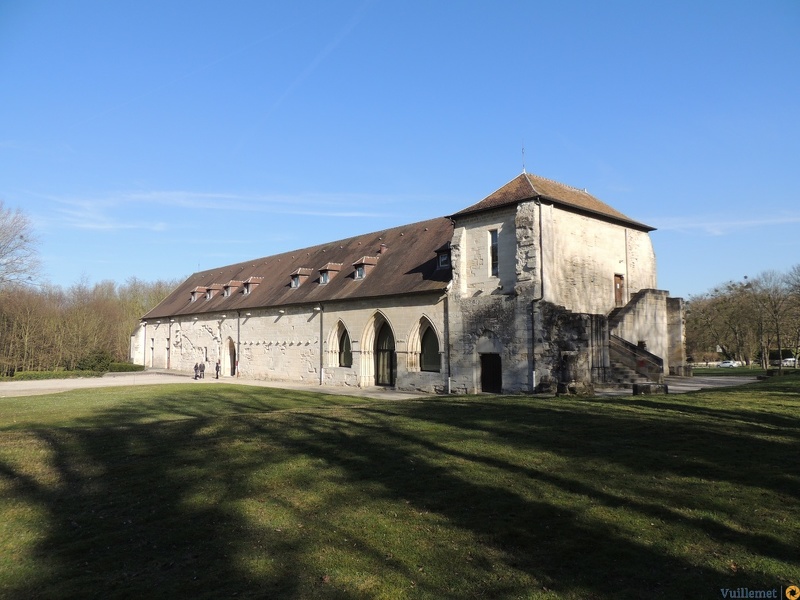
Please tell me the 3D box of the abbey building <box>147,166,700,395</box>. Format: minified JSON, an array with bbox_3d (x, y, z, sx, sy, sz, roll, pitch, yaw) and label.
[{"bbox_3d":[-8.220,0.500,61.270,17.640,14.750,69.680,2,-5,-43],"label":"abbey building"}]

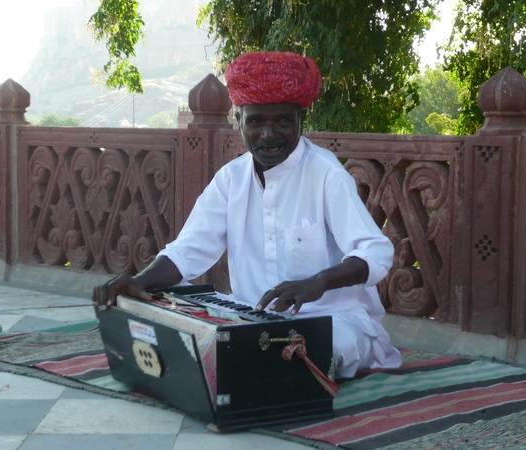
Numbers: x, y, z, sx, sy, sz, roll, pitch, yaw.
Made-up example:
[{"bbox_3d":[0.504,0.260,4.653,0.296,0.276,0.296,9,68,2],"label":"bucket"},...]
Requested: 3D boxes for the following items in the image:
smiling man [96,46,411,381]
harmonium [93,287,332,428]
[{"bbox_3d":[0.007,-0.029,3.693,0.540,0.830,0.690,4,7,40],"label":"smiling man"},{"bbox_3d":[-0.132,0.300,3.416,0.339,0.228,0.586,-3,6,-28],"label":"harmonium"}]

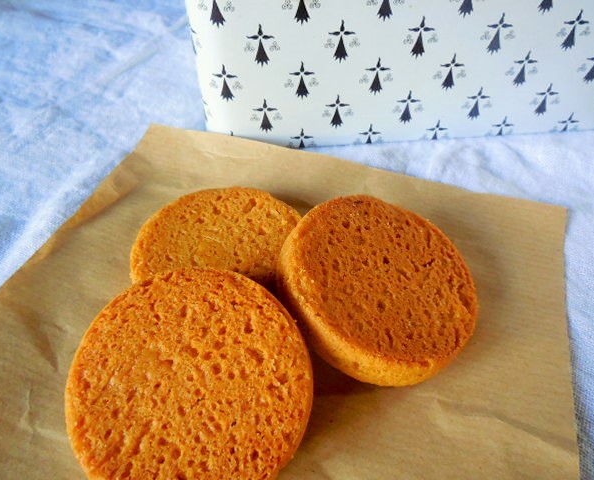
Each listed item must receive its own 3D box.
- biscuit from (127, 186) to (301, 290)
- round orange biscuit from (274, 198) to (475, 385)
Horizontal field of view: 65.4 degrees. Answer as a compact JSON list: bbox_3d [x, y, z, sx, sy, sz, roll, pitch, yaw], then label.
[{"bbox_3d":[-0.025,0.007,0.161,0.061,0.013,0.061,0,49,0],"label":"biscuit"},{"bbox_3d":[0.026,0.013,0.145,0.061,0.013,0.061,13,48,-15],"label":"round orange biscuit"}]

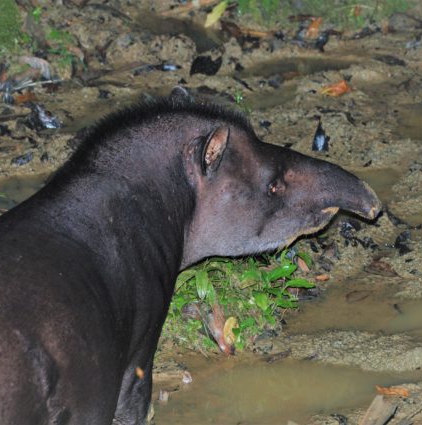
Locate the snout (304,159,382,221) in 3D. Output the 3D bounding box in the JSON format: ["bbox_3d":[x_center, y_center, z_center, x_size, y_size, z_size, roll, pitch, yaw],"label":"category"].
[{"bbox_3d":[0.292,-0.052,12.030,0.185,0.115,0.100,15,14,-20],"label":"snout"}]

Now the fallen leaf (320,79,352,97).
[{"bbox_3d":[0.331,-0.332,14.161,0.085,0.022,0.065,0,19,0],"label":"fallen leaf"}]

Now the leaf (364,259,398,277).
[{"bbox_3d":[0.408,0.132,12.819,0.083,0.017,0.070,0,19,0],"label":"leaf"}]

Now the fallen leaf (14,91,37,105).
[{"bbox_3d":[-0.491,-0.304,14.091,0.060,0.015,0.050,0,19,0],"label":"fallen leaf"}]

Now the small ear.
[{"bbox_3d":[0.010,-0.139,11.920,0.055,0.115,0.045,9,22,-36],"label":"small ear"}]

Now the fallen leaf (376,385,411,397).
[{"bbox_3d":[0.410,0.402,12.043,0.077,0.012,0.050,0,19,0],"label":"fallen leaf"}]

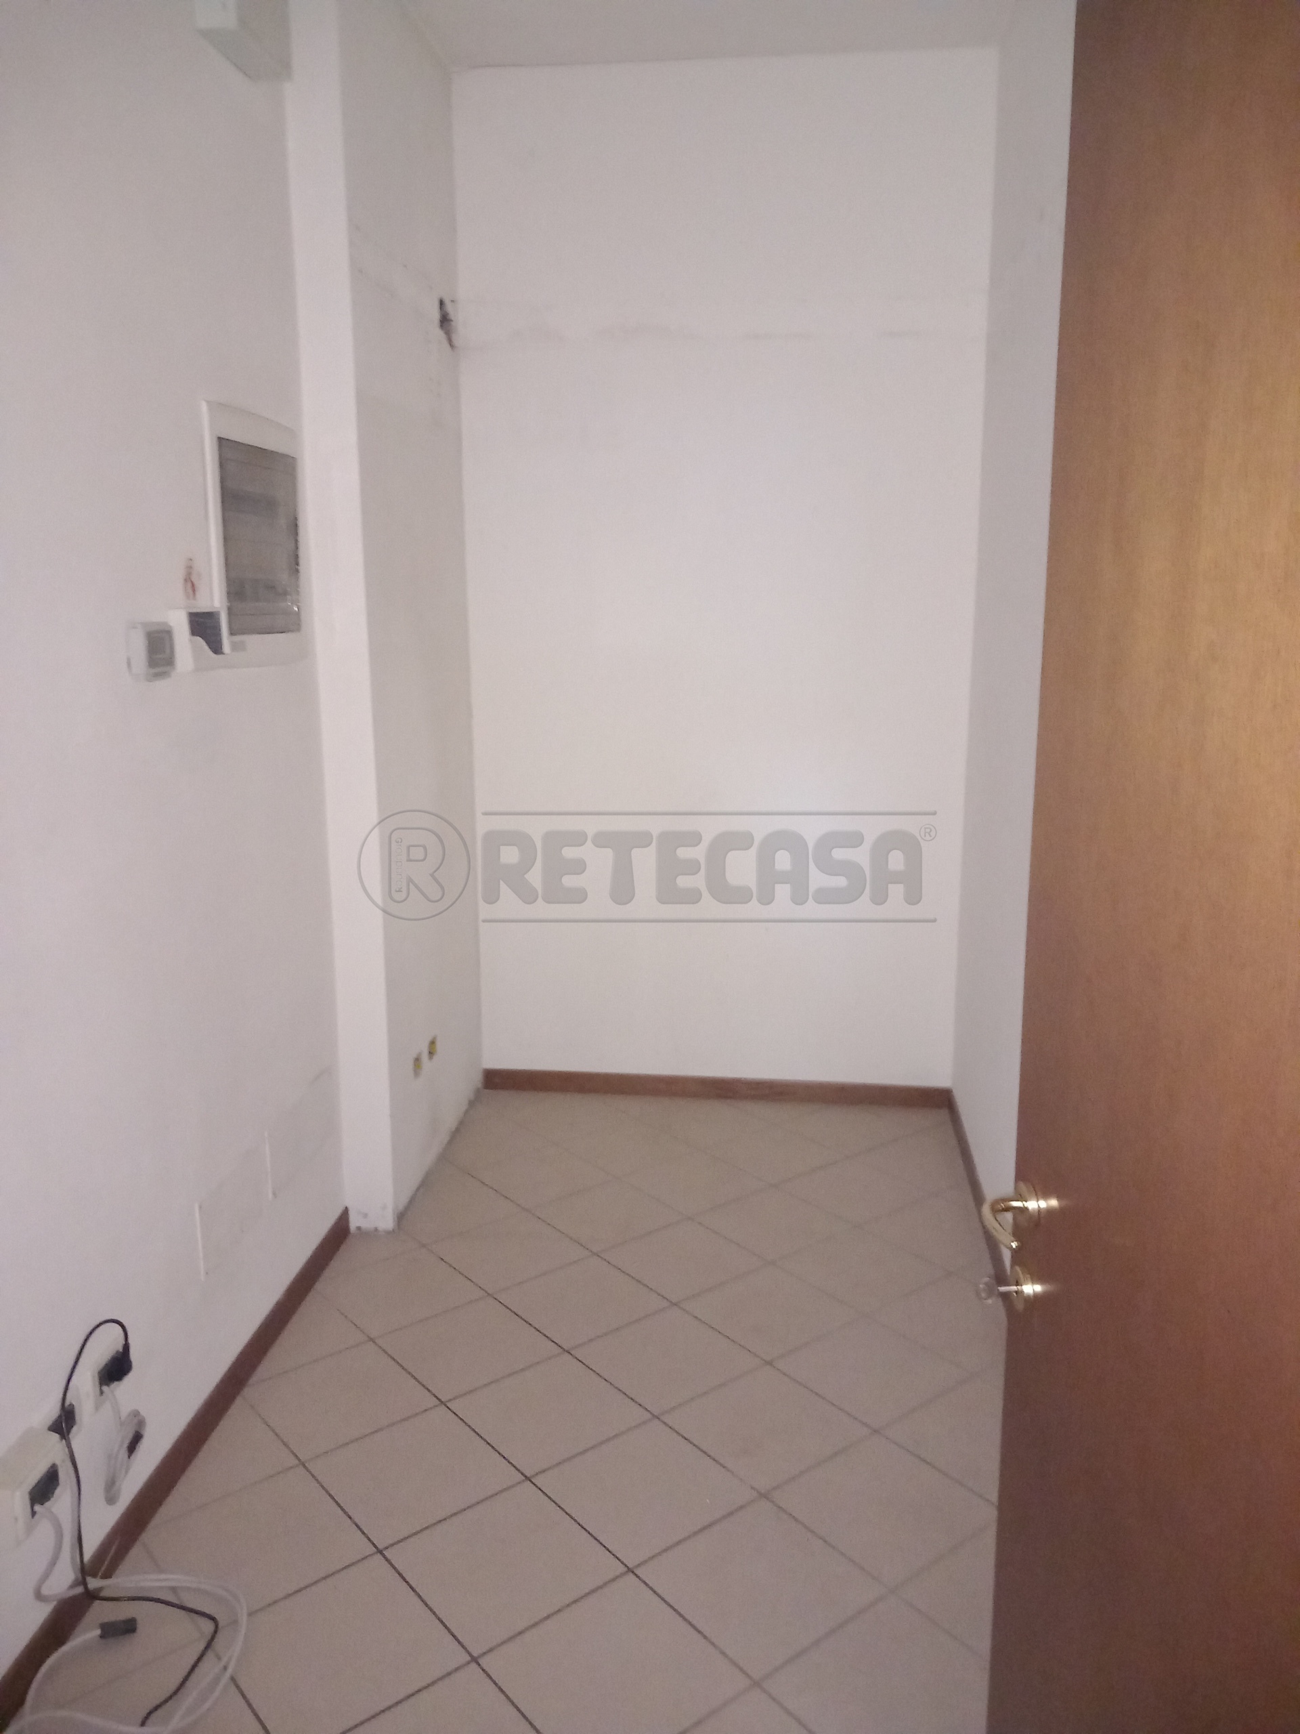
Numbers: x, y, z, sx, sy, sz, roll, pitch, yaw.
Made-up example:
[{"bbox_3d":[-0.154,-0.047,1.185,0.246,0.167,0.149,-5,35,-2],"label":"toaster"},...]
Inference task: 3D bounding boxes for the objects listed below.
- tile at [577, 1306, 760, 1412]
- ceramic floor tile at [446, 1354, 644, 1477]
[{"bbox_3d":[0.036,1.045,2.876,0.300,0.010,0.300,-9,15,-38],"label":"tile"},{"bbox_3d":[-0.200,1.085,2.690,0.301,0.010,0.301,-9,15,-38],"label":"ceramic floor tile"}]

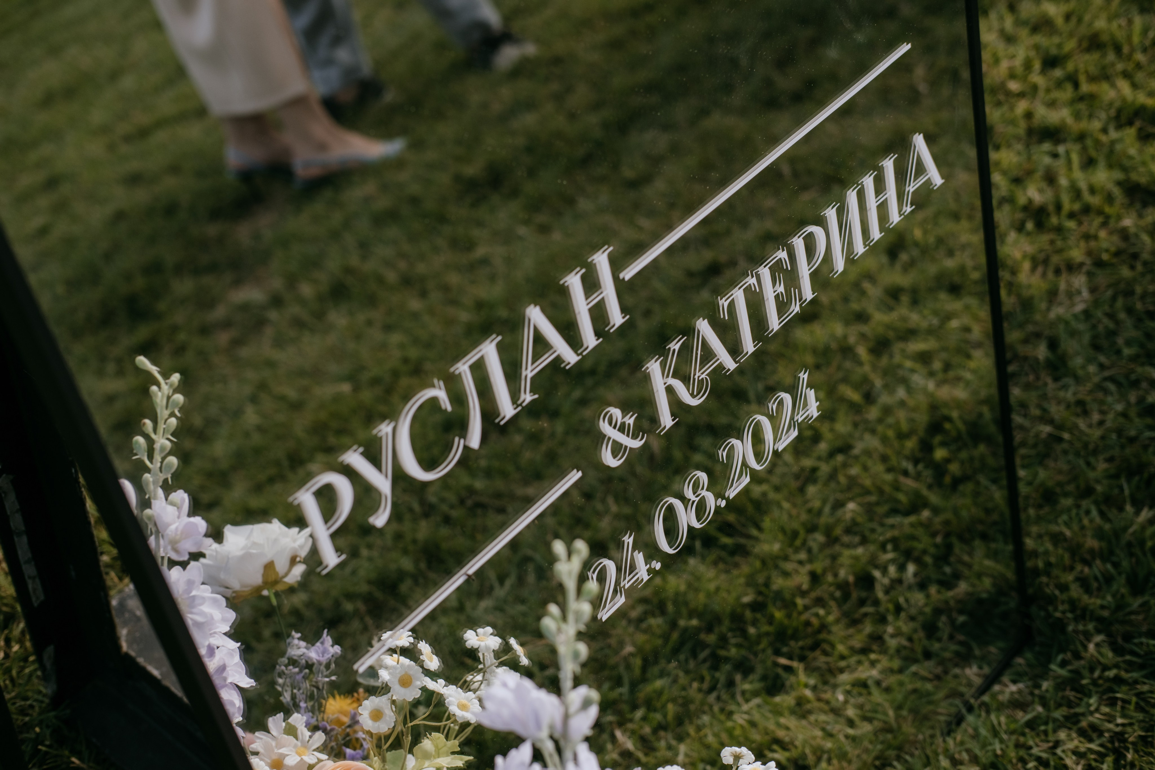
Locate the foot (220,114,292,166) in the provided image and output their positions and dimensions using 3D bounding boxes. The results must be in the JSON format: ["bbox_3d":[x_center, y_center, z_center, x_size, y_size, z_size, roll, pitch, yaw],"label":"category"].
[{"bbox_3d":[-0.651,-0.546,3.618,0.225,0.115,0.090,-23,31,-10],"label":"foot"}]

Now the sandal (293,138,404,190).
[{"bbox_3d":[-0.485,-0.493,3.515,0.250,0.080,0.085,-23,31,-10],"label":"sandal"}]

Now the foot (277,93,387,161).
[{"bbox_3d":[-0.501,-0.527,3.493,0.225,0.130,0.090,-23,31,-10],"label":"foot"}]

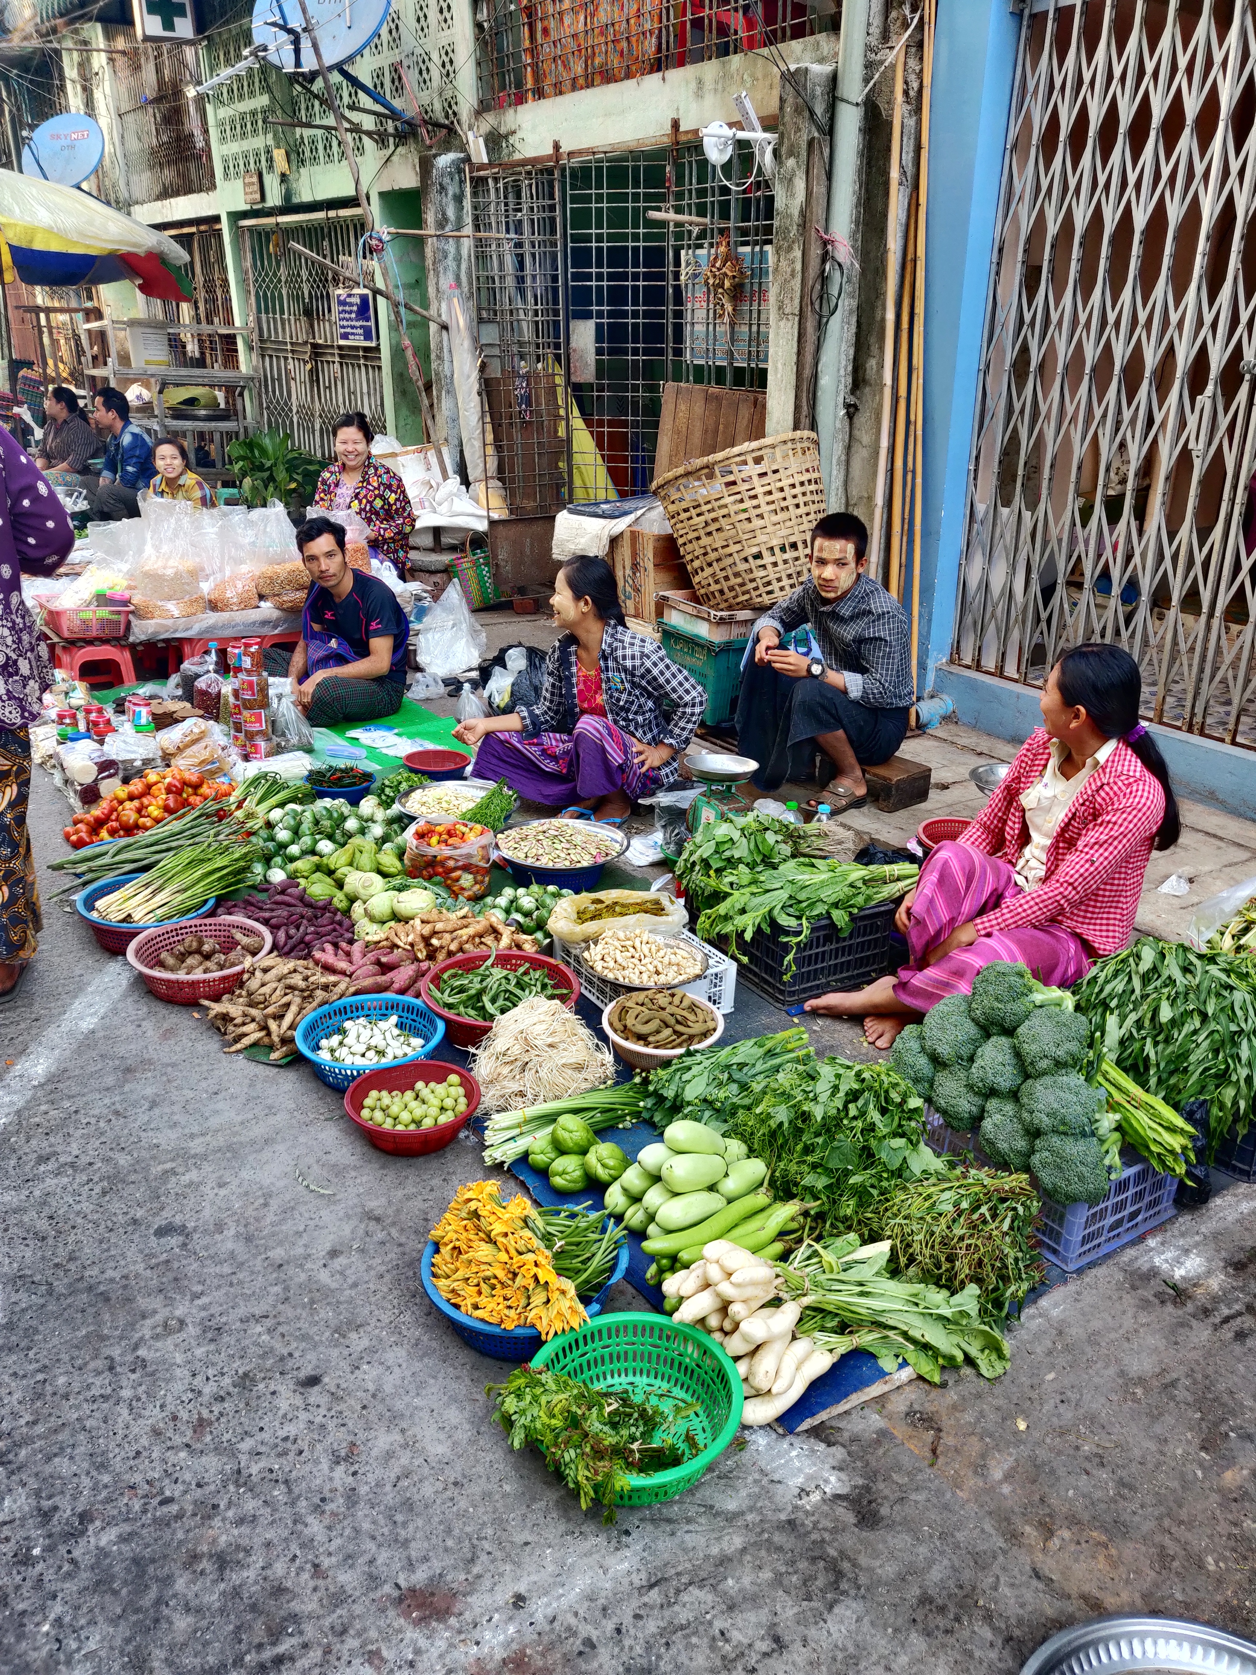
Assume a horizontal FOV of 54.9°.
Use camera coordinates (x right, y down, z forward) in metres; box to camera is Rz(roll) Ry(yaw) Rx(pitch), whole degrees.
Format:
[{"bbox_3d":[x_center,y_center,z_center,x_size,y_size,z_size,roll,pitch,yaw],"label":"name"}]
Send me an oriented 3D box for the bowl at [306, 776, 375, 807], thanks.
[{"bbox_3d":[-0.959,-0.161,4.054,0.245,0.090,0.245,-1,25,0],"label":"bowl"}]

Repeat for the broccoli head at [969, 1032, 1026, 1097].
[{"bbox_3d":[0.657,0.406,2.150,0.120,0.115,0.115,0,26,0],"label":"broccoli head"}]

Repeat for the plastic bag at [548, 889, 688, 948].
[{"bbox_3d":[-0.023,0.189,2.800,0.320,0.110,0.210,3,24,8],"label":"plastic bag"}]

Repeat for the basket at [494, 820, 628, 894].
[{"bbox_3d":[-0.187,0.061,3.541,0.370,0.120,0.370,0,23,0],"label":"basket"}]

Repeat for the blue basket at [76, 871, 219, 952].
[{"bbox_3d":[-1.239,0.203,3.134,0.342,0.100,0.342,0,23,0],"label":"blue basket"}]

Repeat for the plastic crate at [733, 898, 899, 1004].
[{"bbox_3d":[0.399,0.193,3.077,0.335,0.228,0.430,-14,28,-28],"label":"plastic crate"}]

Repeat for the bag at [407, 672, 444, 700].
[{"bbox_3d":[-0.884,-0.681,5.294,0.150,0.110,0.130,4,23,10],"label":"bag"}]

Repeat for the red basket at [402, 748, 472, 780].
[{"bbox_3d":[-0.673,-0.251,4.228,0.235,0.065,0.235,0,23,0],"label":"red basket"}]

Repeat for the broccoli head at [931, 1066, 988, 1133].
[{"bbox_3d":[0.614,0.485,2.246,0.115,0.115,0.125,-4,-7,27],"label":"broccoli head"}]

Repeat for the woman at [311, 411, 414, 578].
[{"bbox_3d":[-1.149,-1.359,5.369,0.480,0.965,0.520,2,26,6],"label":"woman"}]

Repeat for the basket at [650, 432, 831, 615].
[{"bbox_3d":[0.452,-1.166,4.520,0.640,0.520,0.640,-19,4,8],"label":"basket"}]

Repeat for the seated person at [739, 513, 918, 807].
[{"bbox_3d":[0.633,-0.551,3.670,0.620,0.844,0.500,-14,27,-29],"label":"seated person"}]

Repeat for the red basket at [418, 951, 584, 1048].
[{"bbox_3d":[-0.282,0.388,2.699,0.350,0.115,0.350,0,26,0],"label":"red basket"}]

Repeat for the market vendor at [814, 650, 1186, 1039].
[{"bbox_3d":[0.855,-0.004,2.733,0.710,0.860,0.500,-17,28,-34],"label":"market vendor"}]

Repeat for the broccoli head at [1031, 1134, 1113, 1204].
[{"bbox_3d":[0.734,0.547,2.004,0.130,0.125,0.130,-17,30,-31],"label":"broccoli head"}]

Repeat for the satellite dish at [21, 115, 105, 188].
[{"bbox_3d":[-4.067,-4.939,8.671,0.610,0.660,0.200,1,-13,3],"label":"satellite dish"}]

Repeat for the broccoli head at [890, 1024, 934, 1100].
[{"bbox_3d":[0.537,0.417,2.233,0.130,0.140,0.130,-17,29,-33],"label":"broccoli head"}]

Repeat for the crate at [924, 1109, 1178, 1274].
[{"bbox_3d":[0.762,0.573,2.249,0.275,0.155,0.380,-17,30,-31],"label":"crate"}]

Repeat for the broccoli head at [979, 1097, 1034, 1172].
[{"bbox_3d":[0.657,0.510,2.082,0.120,0.120,0.115,-17,30,-31],"label":"broccoli head"}]

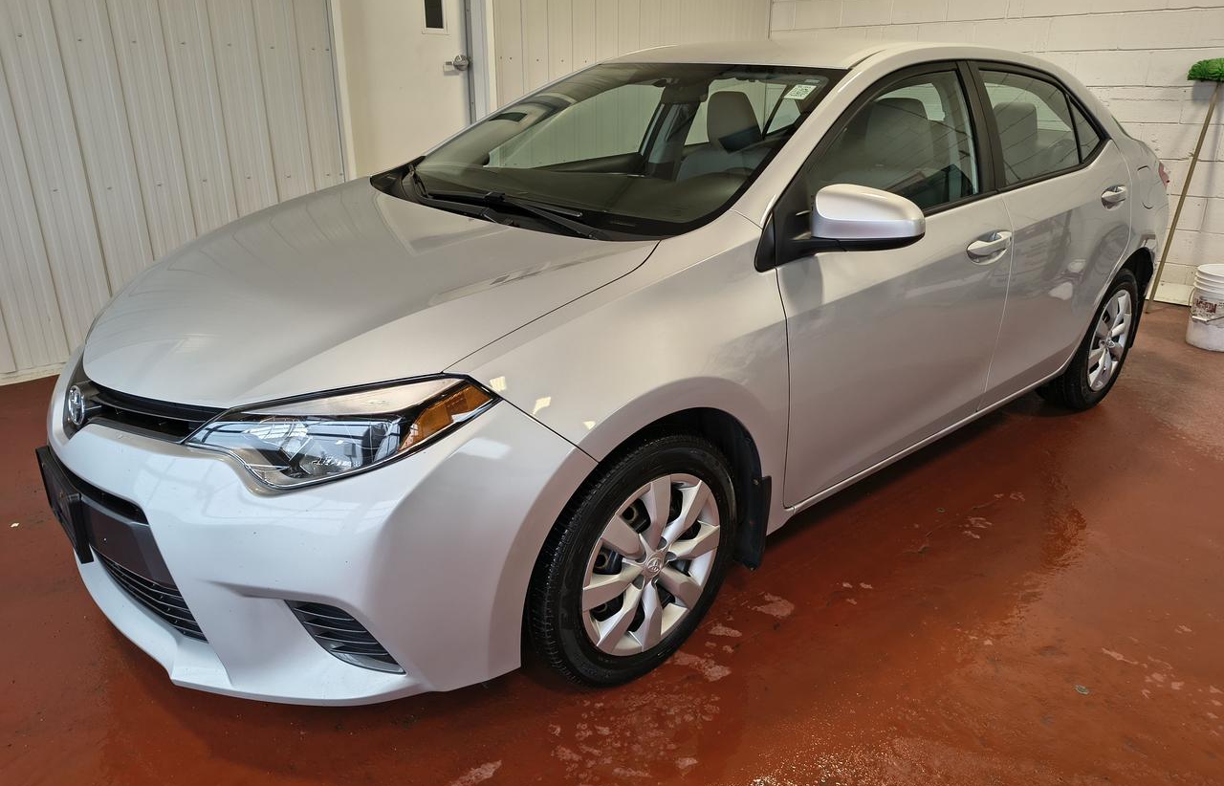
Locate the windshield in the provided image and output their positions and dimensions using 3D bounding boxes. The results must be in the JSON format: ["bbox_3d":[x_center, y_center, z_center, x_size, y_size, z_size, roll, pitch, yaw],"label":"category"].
[{"bbox_3d":[0.009,-0.808,2.615,0.870,0.100,1.490,-44,41,-23],"label":"windshield"}]

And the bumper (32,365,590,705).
[{"bbox_3d":[-0.899,0.135,2.115,0.790,0.620,1.750,-17,27,-39],"label":"bumper"}]

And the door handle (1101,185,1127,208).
[{"bbox_3d":[1.870,-0.734,3.176,0.230,0.080,0.060,-17,27,-39],"label":"door handle"}]

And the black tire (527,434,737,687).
[{"bbox_3d":[0.026,0.359,1.993,0.632,0.626,0.210,-18,27,-40],"label":"black tire"}]

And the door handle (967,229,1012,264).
[{"bbox_3d":[1.142,-0.452,2.577,0.235,0.080,0.060,-17,27,-39],"label":"door handle"}]

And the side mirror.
[{"bbox_3d":[0.588,-0.416,2.000,0.240,0.165,0.190,17,26,37],"label":"side mirror"}]

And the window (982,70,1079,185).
[{"bbox_3d":[1.466,-0.924,2.934,0.680,0.390,0.050,-17,1,-39],"label":"window"}]

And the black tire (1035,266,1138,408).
[{"bbox_3d":[2.045,-0.255,3.678,0.632,0.626,0.210,-17,27,-39],"label":"black tire"}]

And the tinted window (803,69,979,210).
[{"bbox_3d":[0.798,-0.692,2.369,0.950,0.440,0.050,-17,1,-39],"label":"tinted window"}]

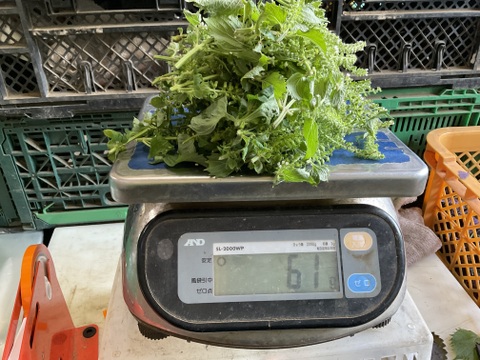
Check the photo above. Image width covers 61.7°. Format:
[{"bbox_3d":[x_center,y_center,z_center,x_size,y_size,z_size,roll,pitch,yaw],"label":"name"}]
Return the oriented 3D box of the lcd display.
[{"bbox_3d":[0.026,0.065,0.296,0.091,0.038,0.010,-1,-11,-3],"label":"lcd display"}]

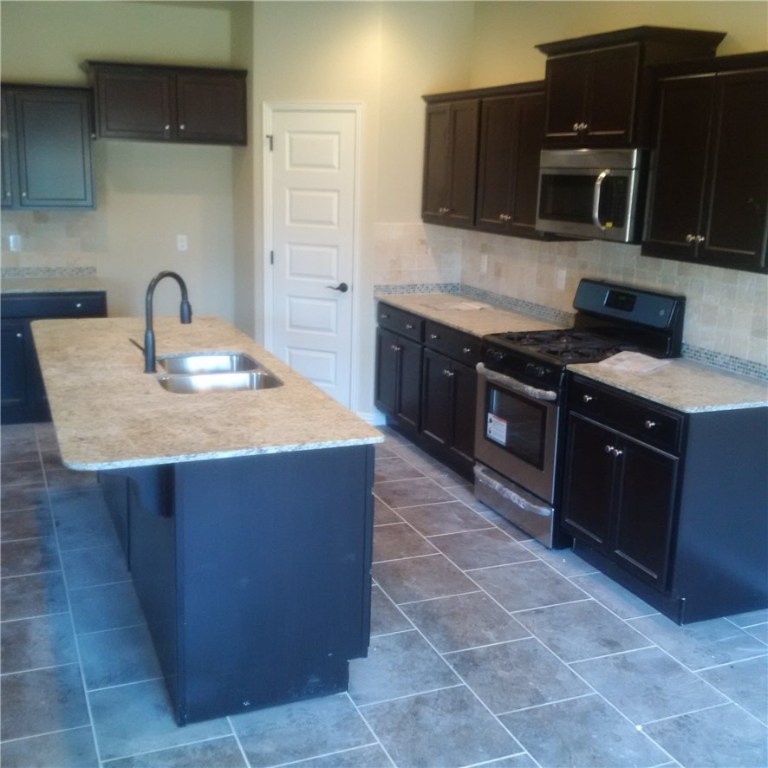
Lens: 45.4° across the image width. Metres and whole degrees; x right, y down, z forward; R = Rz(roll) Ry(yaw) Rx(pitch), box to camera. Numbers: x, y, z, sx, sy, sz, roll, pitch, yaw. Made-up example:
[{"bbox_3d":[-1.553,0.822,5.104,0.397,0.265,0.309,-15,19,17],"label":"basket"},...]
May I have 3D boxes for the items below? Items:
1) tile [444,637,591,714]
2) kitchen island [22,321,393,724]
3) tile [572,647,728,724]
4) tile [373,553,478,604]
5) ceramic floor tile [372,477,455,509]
[{"bbox_3d":[0.474,1.038,3.275,0.405,0.010,0.405,-4,14,-22],"label":"tile"},{"bbox_3d":[-0.924,0.369,3.951,0.982,0.904,2.403,-4,14,-22],"label":"kitchen island"},{"bbox_3d":[0.927,1.056,3.226,0.402,0.010,0.402,-4,15,-22],"label":"tile"},{"bbox_3d":[0.159,0.856,4.007,0.405,0.010,0.405,-4,14,-22],"label":"tile"},{"bbox_3d":[0.146,0.599,5.043,0.402,0.010,0.402,-4,15,-22],"label":"ceramic floor tile"}]

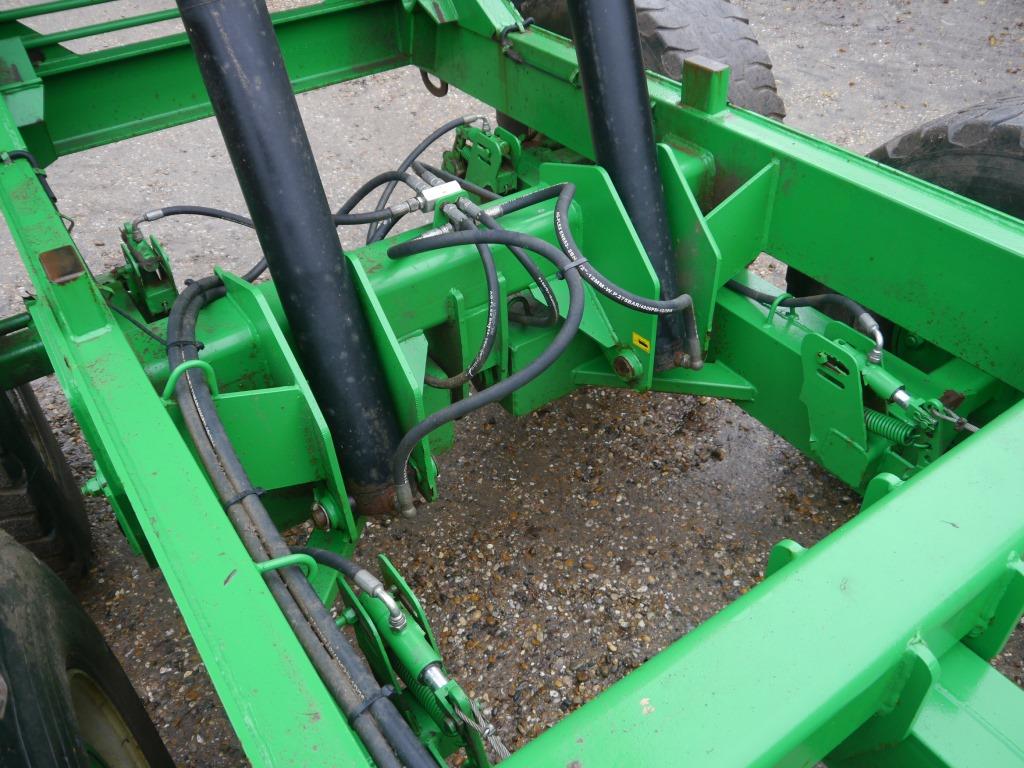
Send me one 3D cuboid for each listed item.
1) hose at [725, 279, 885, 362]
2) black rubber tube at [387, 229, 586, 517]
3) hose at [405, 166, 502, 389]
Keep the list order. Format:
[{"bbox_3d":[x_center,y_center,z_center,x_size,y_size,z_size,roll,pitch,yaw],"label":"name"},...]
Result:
[{"bbox_3d":[0.525,-0.146,1.500,0.050,0.109,0.355,-25,46,-25],"label":"hose"},{"bbox_3d":[-0.114,-0.055,1.344,0.316,0.399,0.370,-25,46,-25],"label":"black rubber tube"},{"bbox_3d":[-0.153,-0.185,1.510,0.169,0.278,0.365,-25,46,-25],"label":"hose"}]

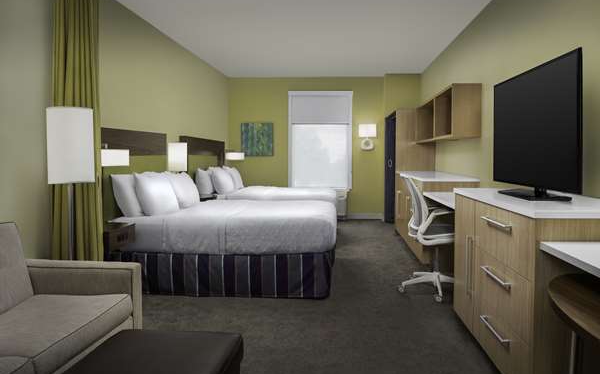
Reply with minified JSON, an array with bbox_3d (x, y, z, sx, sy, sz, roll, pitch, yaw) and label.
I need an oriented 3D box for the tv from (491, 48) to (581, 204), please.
[{"bbox_3d":[1.389,-0.321,2.729,0.220,0.763,1.200,0,4,5],"label":"tv"}]

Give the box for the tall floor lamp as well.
[{"bbox_3d":[-1.485,0.245,2.971,0.320,1.524,0.320,0,4,5],"label":"tall floor lamp"}]

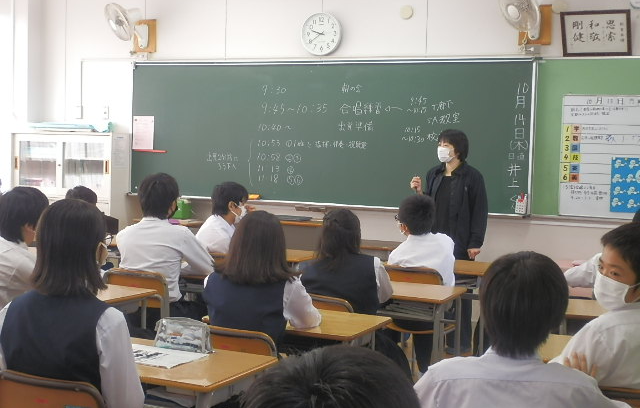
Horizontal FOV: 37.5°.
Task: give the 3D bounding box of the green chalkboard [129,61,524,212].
[{"bbox_3d":[-0.036,-0.598,7.846,3.600,1.200,0.080,3,4,23],"label":"green chalkboard"}]

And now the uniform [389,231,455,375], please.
[{"bbox_3d":[0.583,0.600,5.291,0.440,0.900,0.580,3,4,20],"label":"uniform"}]

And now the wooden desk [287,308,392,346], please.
[{"bbox_3d":[-0.093,0.813,3.730,0.615,0.720,0.410,3,4,26],"label":"wooden desk"}]

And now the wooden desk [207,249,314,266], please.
[{"bbox_3d":[-0.337,0.676,5.936,0.615,0.720,0.410,3,4,23],"label":"wooden desk"}]

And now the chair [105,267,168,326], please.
[{"bbox_3d":[-0.800,0.704,4.722,0.385,0.780,0.480,3,4,26],"label":"chair"}]

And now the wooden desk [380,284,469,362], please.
[{"bbox_3d":[0.350,0.773,4.623,0.615,0.720,0.410,3,4,25],"label":"wooden desk"}]

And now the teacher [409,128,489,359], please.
[{"bbox_3d":[0.894,0.253,6.534,0.480,1.565,0.380,4,4,33],"label":"teacher"}]

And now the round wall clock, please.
[{"bbox_3d":[0.008,-1.402,7.800,0.360,0.360,0.055,3,4,23],"label":"round wall clock"}]

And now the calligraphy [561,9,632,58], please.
[{"bbox_3d":[2.019,-1.242,6.887,0.488,0.332,0.030,2,21,23],"label":"calligraphy"}]

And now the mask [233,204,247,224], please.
[{"bbox_3d":[-0.471,0.059,5.550,0.080,0.110,0.140,17,-3,-25],"label":"mask"}]

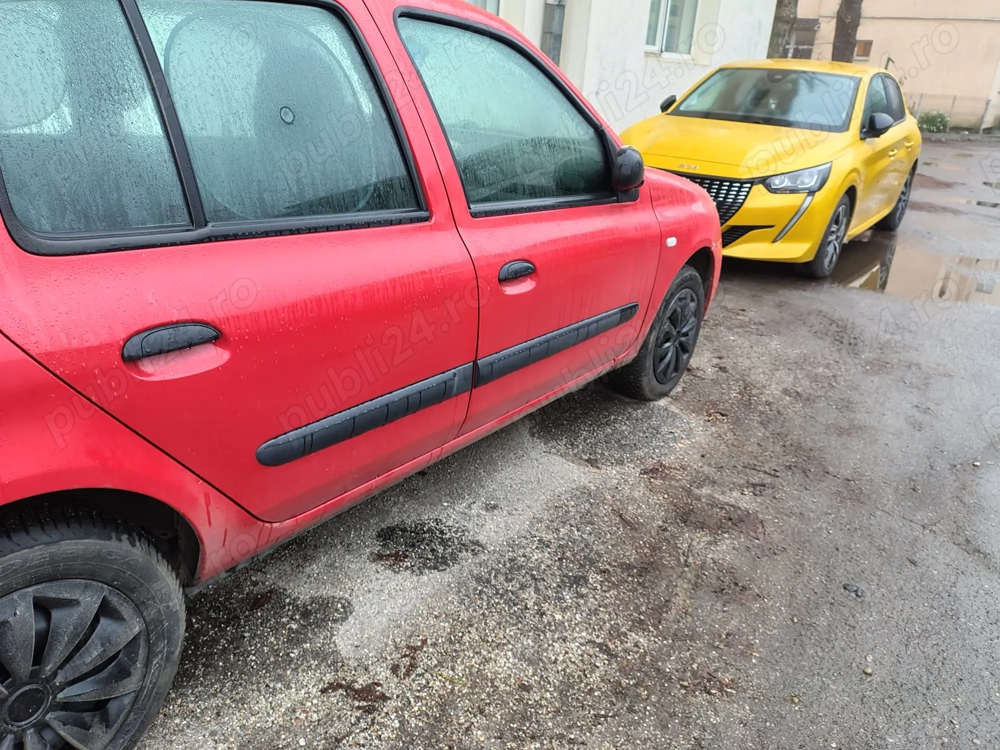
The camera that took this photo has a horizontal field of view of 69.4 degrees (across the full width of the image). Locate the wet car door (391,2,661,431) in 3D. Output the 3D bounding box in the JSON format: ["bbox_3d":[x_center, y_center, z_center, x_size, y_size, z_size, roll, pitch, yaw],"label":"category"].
[{"bbox_3d":[0.143,-0.461,2.123,0.250,1.020,1.170,18,26,33],"label":"wet car door"}]

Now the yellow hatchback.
[{"bbox_3d":[2.520,-1.942,6.430,1.790,1.440,4.050,18,27,34],"label":"yellow hatchback"}]

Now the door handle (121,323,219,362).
[{"bbox_3d":[-0.517,-0.053,1.144,0.035,0.050,0.165,18,26,33],"label":"door handle"}]

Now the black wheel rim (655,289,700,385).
[{"bbox_3d":[0.711,-0.162,3.010,0.090,0.395,0.395,18,26,33],"label":"black wheel rim"}]

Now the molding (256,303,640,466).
[{"bbox_3d":[-0.007,-0.034,1.906,0.036,0.080,1.510,18,24,33],"label":"molding"}]

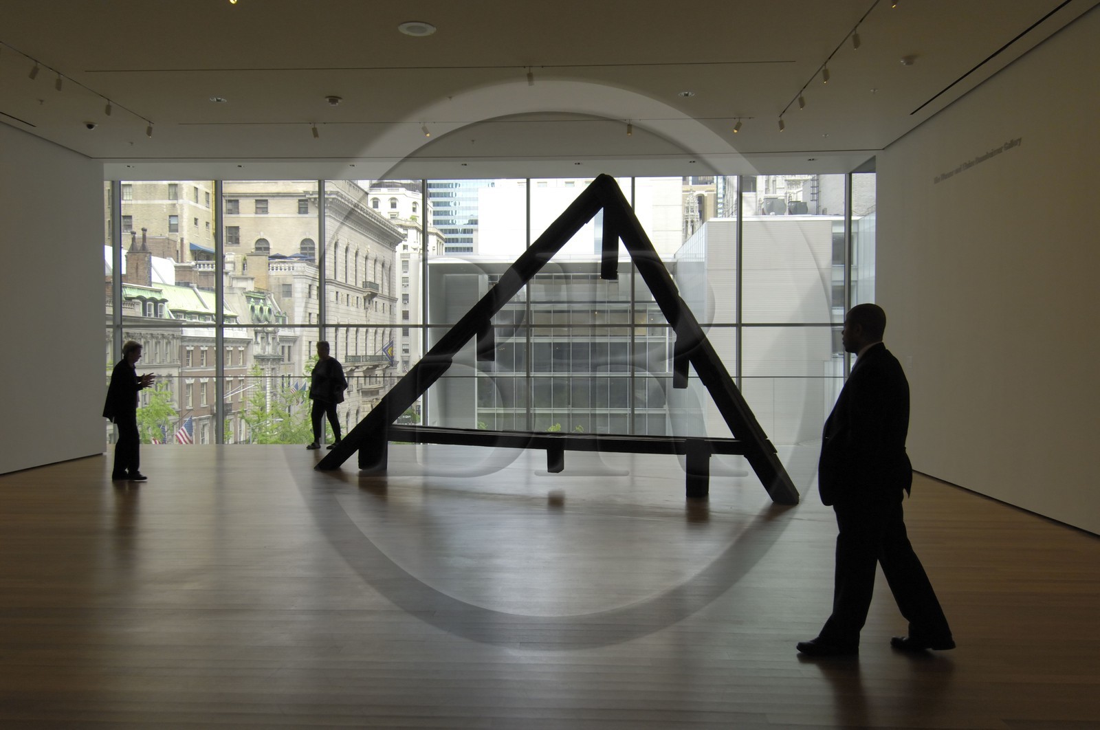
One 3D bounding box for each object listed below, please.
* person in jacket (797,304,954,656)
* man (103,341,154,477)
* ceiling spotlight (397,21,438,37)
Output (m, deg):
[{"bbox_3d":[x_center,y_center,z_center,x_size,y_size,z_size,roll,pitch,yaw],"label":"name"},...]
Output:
[{"bbox_3d":[1.694,0.580,4.285,0.800,1.794,0.580,0,1,12],"label":"person in jacket"},{"bbox_3d":[-5.262,0.567,10.306,0.570,1.733,0.500,0,1,-20],"label":"man"},{"bbox_3d":[-1.213,-3.084,7.552,0.355,0.045,0.355,0,1,2],"label":"ceiling spotlight"}]

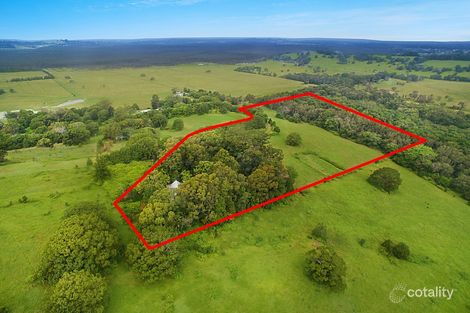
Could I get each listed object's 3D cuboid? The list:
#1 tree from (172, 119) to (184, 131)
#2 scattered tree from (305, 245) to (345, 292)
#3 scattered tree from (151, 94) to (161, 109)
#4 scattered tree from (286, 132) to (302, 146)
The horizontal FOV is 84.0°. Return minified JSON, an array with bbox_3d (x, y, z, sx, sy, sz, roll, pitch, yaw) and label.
[{"bbox_3d":[-58.450,-32.870,270.180,12.070,12.470,12.070,0,24,0],"label":"tree"},{"bbox_3d":[30.770,38.170,89.520,13.300,12.480,13.300,0,24,0],"label":"scattered tree"},{"bbox_3d":[-114.480,-78.660,377.170,11.270,21.400,11.270,0,24,0],"label":"scattered tree"},{"bbox_3d":[50.260,-14.460,221.620,12.780,11.100,12.780,0,24,0],"label":"scattered tree"}]

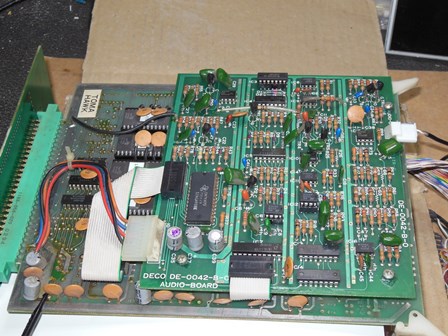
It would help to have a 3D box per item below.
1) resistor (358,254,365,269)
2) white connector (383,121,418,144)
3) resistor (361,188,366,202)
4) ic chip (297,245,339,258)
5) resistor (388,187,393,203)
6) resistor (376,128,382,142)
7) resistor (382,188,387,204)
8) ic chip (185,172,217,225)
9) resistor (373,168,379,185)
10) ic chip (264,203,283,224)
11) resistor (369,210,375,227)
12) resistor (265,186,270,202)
[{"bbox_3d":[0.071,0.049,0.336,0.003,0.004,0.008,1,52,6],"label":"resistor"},{"bbox_3d":[0.105,-0.021,0.383,0.018,0.007,0.012,1,50,6],"label":"white connector"},{"bbox_3d":[0.079,0.015,0.365,0.003,0.003,0.007,1,52,6],"label":"resistor"},{"bbox_3d":[0.050,0.045,0.342,0.021,0.004,0.008,1,52,6],"label":"ic chip"},{"bbox_3d":[0.092,0.015,0.357,0.003,0.003,0.007,1,50,6],"label":"resistor"},{"bbox_3d":[0.093,-0.020,0.390,0.002,0.002,0.007,1,49,6],"label":"resistor"},{"bbox_3d":[0.090,0.015,0.363,0.003,0.003,0.008,1,52,6],"label":"resistor"},{"bbox_3d":[-0.013,0.017,0.366,0.016,0.004,0.035,1,52,6],"label":"ic chip"},{"bbox_3d":[0.088,0.004,0.373,0.003,0.003,0.008,1,52,6],"label":"resistor"},{"bbox_3d":[0.027,0.025,0.358,0.010,0.008,0.009,1,52,6],"label":"ic chip"},{"bbox_3d":[0.080,0.026,0.348,0.003,0.003,0.008,1,50,6],"label":"resistor"},{"bbox_3d":[0.025,0.015,0.366,0.003,0.003,0.008,1,48,6],"label":"resistor"}]

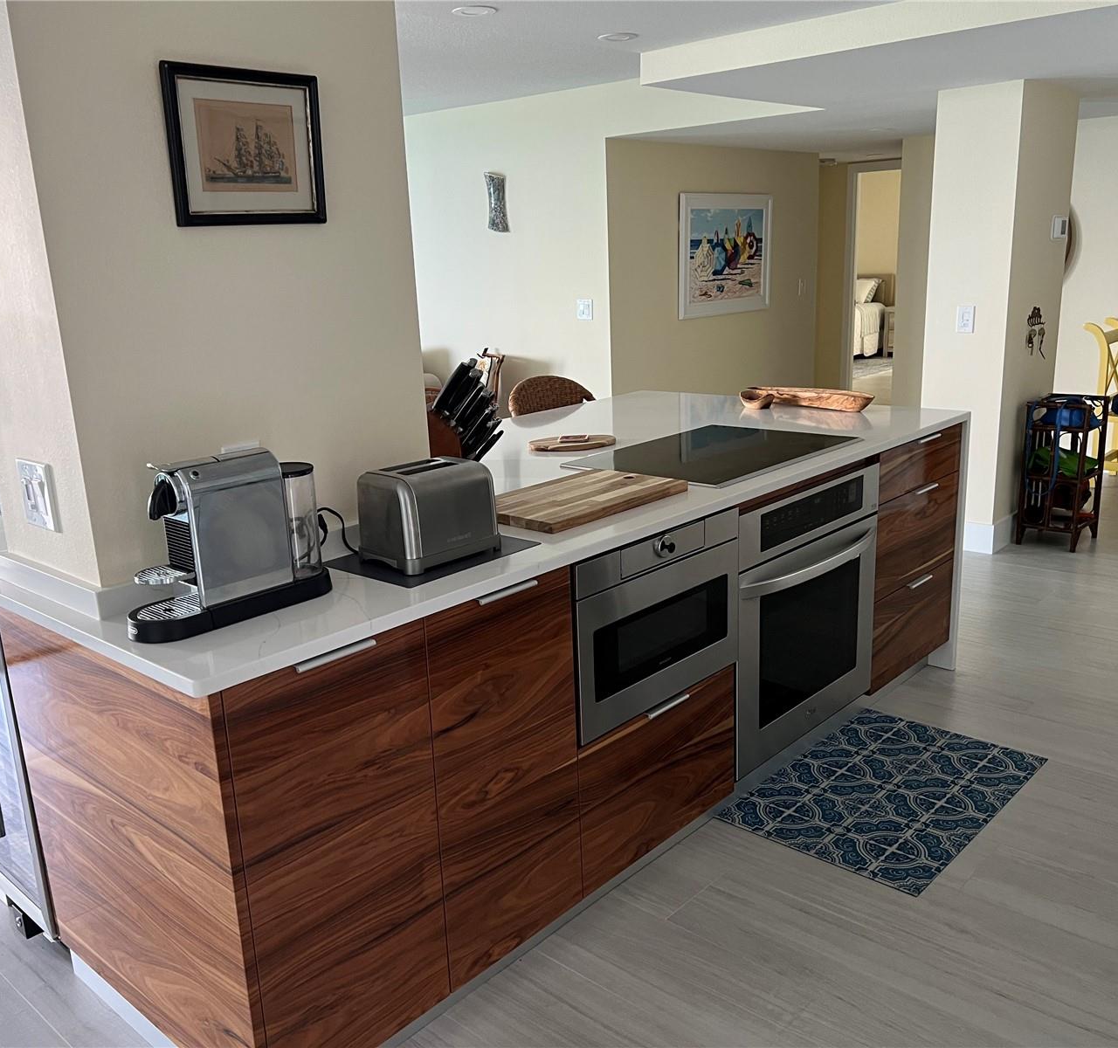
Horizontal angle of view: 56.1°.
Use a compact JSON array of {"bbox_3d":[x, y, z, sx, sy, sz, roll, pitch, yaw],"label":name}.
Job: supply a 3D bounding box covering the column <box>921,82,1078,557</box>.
[{"bbox_3d":[2.167,-0.997,5.224,0.401,2.146,0.757,10,19,41],"label":"column"}]

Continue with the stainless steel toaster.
[{"bbox_3d":[-0.256,-0.028,2.071,0.167,0.182,0.238,10,19,41],"label":"stainless steel toaster"}]

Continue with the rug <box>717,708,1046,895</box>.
[{"bbox_3d":[0.928,0.738,2.956,0.569,0.008,0.875,10,19,41],"label":"rug"}]

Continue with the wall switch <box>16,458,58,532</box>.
[{"bbox_3d":[-0.938,-0.052,1.881,0.115,0.117,0.008,10,19,41],"label":"wall switch"}]

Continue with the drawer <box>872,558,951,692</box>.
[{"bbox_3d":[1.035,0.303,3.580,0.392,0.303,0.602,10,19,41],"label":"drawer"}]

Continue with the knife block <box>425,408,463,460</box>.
[{"bbox_3d":[-0.243,-0.183,2.573,0.190,0.235,0.130,10,19,41],"label":"knife block"}]

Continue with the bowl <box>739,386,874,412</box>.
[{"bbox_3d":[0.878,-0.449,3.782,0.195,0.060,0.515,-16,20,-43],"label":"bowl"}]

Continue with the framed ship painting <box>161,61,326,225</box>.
[{"bbox_3d":[-0.552,-0.669,1.872,0.020,0.260,0.295,10,19,41],"label":"framed ship painting"}]

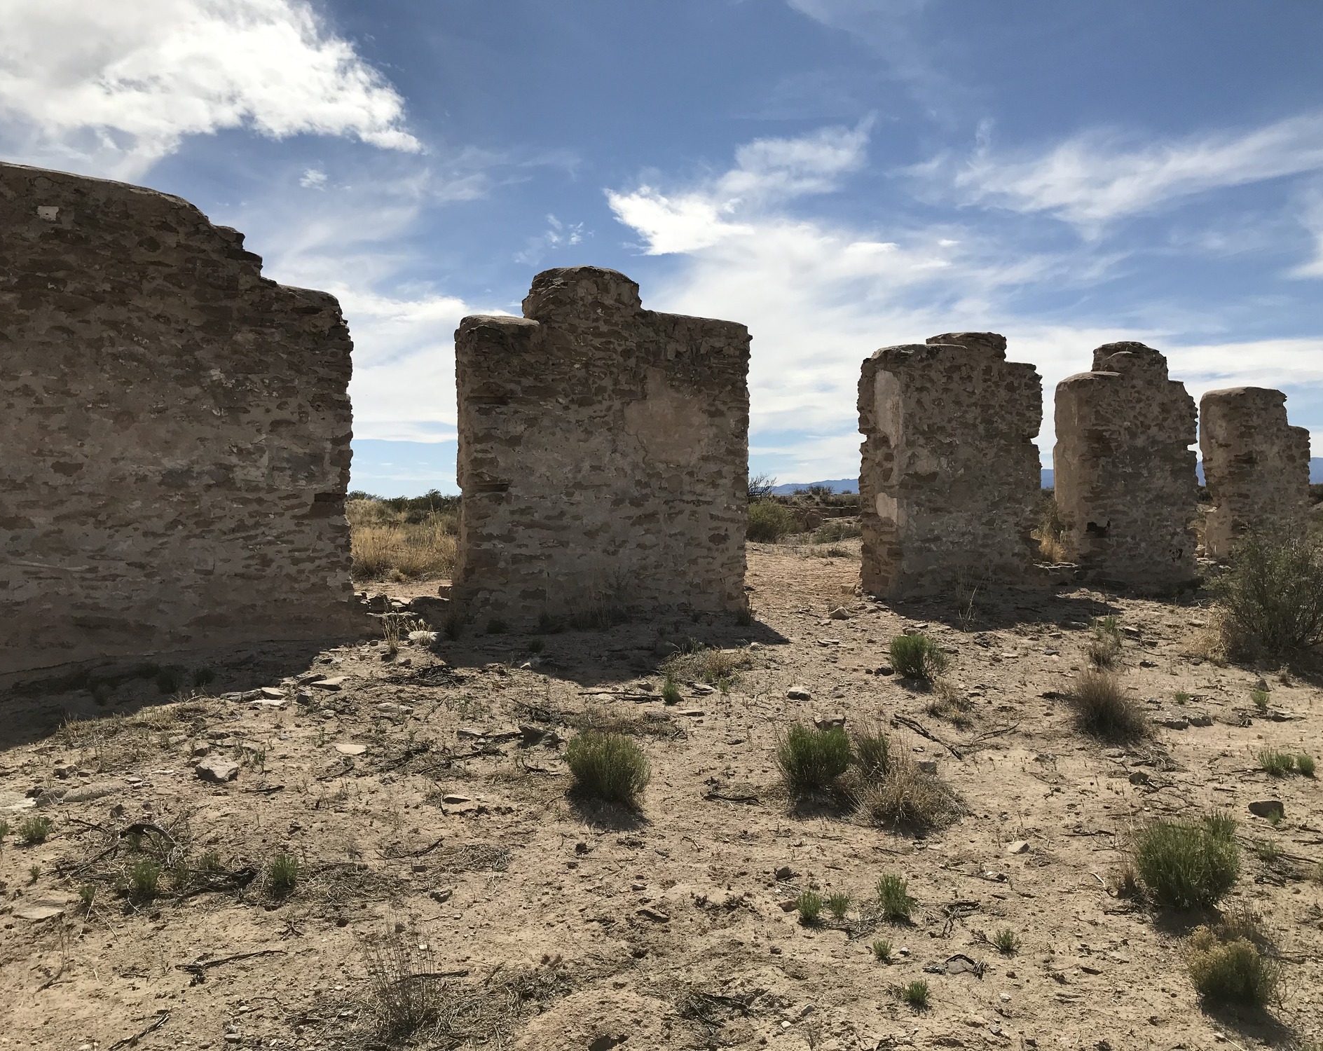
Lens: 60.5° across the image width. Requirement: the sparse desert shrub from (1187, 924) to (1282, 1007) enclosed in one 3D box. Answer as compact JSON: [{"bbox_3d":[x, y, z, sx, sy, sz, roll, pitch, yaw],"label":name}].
[{"bbox_3d":[1.712,1.304,3.397,0.282,0.212,0.254,0,2,0],"label":"sparse desert shrub"}]

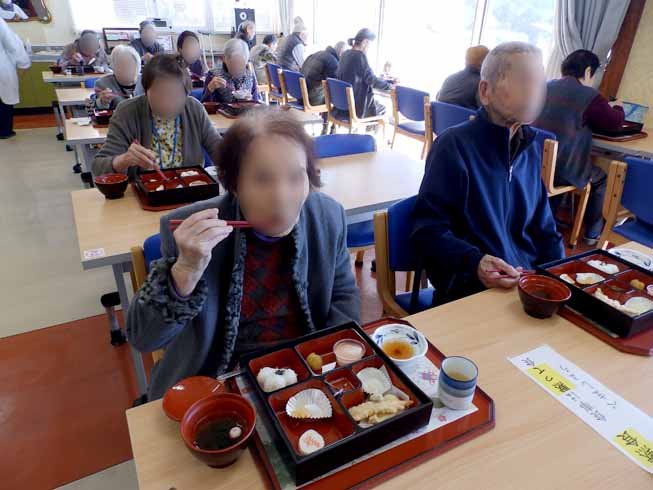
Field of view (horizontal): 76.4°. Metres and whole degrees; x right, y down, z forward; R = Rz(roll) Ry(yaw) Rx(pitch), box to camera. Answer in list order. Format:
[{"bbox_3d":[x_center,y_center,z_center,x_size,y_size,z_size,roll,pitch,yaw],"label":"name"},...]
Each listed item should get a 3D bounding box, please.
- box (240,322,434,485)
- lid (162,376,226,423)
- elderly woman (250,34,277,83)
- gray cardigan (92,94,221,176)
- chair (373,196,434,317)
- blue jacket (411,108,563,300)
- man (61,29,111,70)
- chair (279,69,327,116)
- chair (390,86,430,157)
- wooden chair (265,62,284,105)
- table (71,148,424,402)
[{"bbox_3d":[0.011,0.265,0.768,0.257,0.053,0.250,-12,31,-26],"label":"box"},{"bbox_3d":[-0.236,0.275,0.744,0.104,0.028,0.104,2,28,-1],"label":"lid"},{"bbox_3d":[-0.819,-2.588,6.379,0.760,1.180,0.480,-13,32,-28],"label":"elderly woman"},{"bbox_3d":[-0.712,-0.377,1.787,0.520,0.550,0.380,-12,32,-26],"label":"gray cardigan"},{"bbox_3d":[0.475,0.279,1.471,0.505,0.785,0.540,-9,31,-21],"label":"chair"},{"bbox_3d":[0.472,-0.099,1.366,0.500,0.670,0.400,-8,30,-19],"label":"blue jacket"},{"bbox_3d":[-2.774,-2.000,5.089,0.500,1.130,0.680,-14,32,-26],"label":"man"},{"bbox_3d":[-0.201,-1.689,5.055,0.540,0.785,0.505,-16,34,-31],"label":"chair"},{"bbox_3d":[0.908,-1.039,3.878,0.540,0.790,0.490,-14,32,-26],"label":"chair"},{"bbox_3d":[-0.482,-1.996,5.597,0.540,0.785,0.505,-16,34,-31],"label":"wooden chair"},{"bbox_3d":[-0.207,0.070,1.905,1.490,0.700,0.600,-14,32,-26],"label":"table"}]

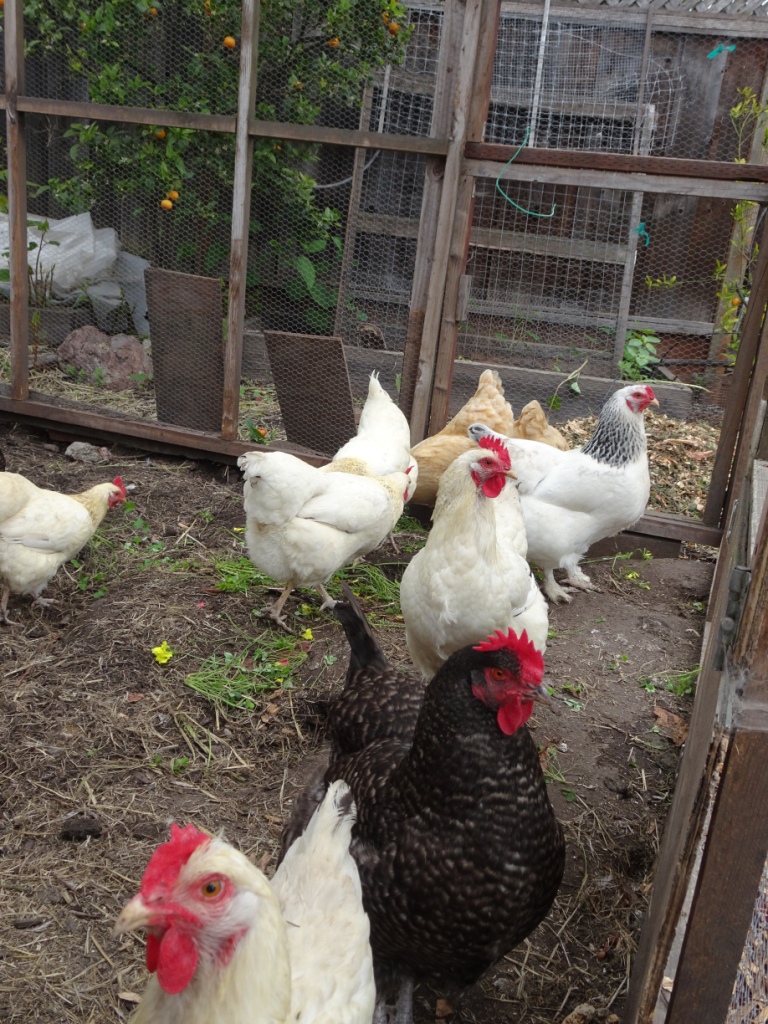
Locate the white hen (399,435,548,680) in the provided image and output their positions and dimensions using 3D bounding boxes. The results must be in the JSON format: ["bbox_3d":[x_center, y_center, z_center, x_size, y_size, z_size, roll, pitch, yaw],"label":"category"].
[{"bbox_3d":[0.143,0.114,1.402,0.200,0.430,0.340,14,20,22],"label":"white hen"}]

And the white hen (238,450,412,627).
[{"bbox_3d":[-0.114,0.014,1.778,0.390,0.330,0.190,-4,21,-28],"label":"white hen"}]

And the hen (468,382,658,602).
[{"bbox_3d":[0.376,-0.035,1.922,0.375,0.430,0.190,11,19,14],"label":"hen"}]

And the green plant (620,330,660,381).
[{"bbox_3d":[0.881,-0.537,3.250,0.140,0.180,0.140,6,18,0],"label":"green plant"}]

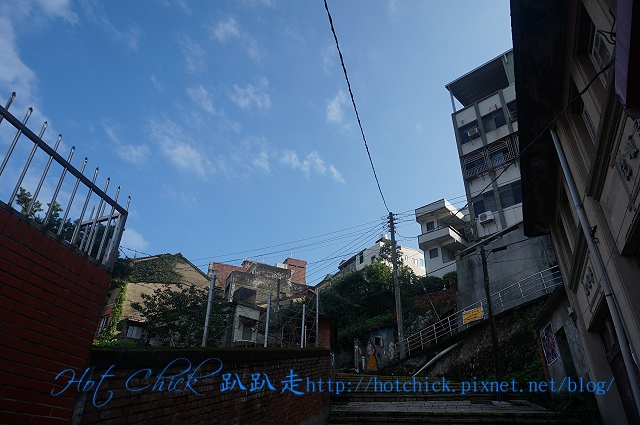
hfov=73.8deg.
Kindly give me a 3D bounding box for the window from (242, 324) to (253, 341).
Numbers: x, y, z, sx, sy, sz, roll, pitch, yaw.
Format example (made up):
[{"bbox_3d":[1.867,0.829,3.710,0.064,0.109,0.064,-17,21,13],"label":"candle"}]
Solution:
[{"bbox_3d":[-5.019,8.308,29.500,0.720,1.120,0.150,20,-34,-31],"label":"window"}]

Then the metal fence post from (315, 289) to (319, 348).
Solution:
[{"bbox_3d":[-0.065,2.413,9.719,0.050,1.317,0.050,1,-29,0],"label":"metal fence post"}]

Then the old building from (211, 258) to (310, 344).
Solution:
[{"bbox_3d":[-4.919,8.387,34.735,6.800,8.200,6.500,16,-33,-26],"label":"old building"}]

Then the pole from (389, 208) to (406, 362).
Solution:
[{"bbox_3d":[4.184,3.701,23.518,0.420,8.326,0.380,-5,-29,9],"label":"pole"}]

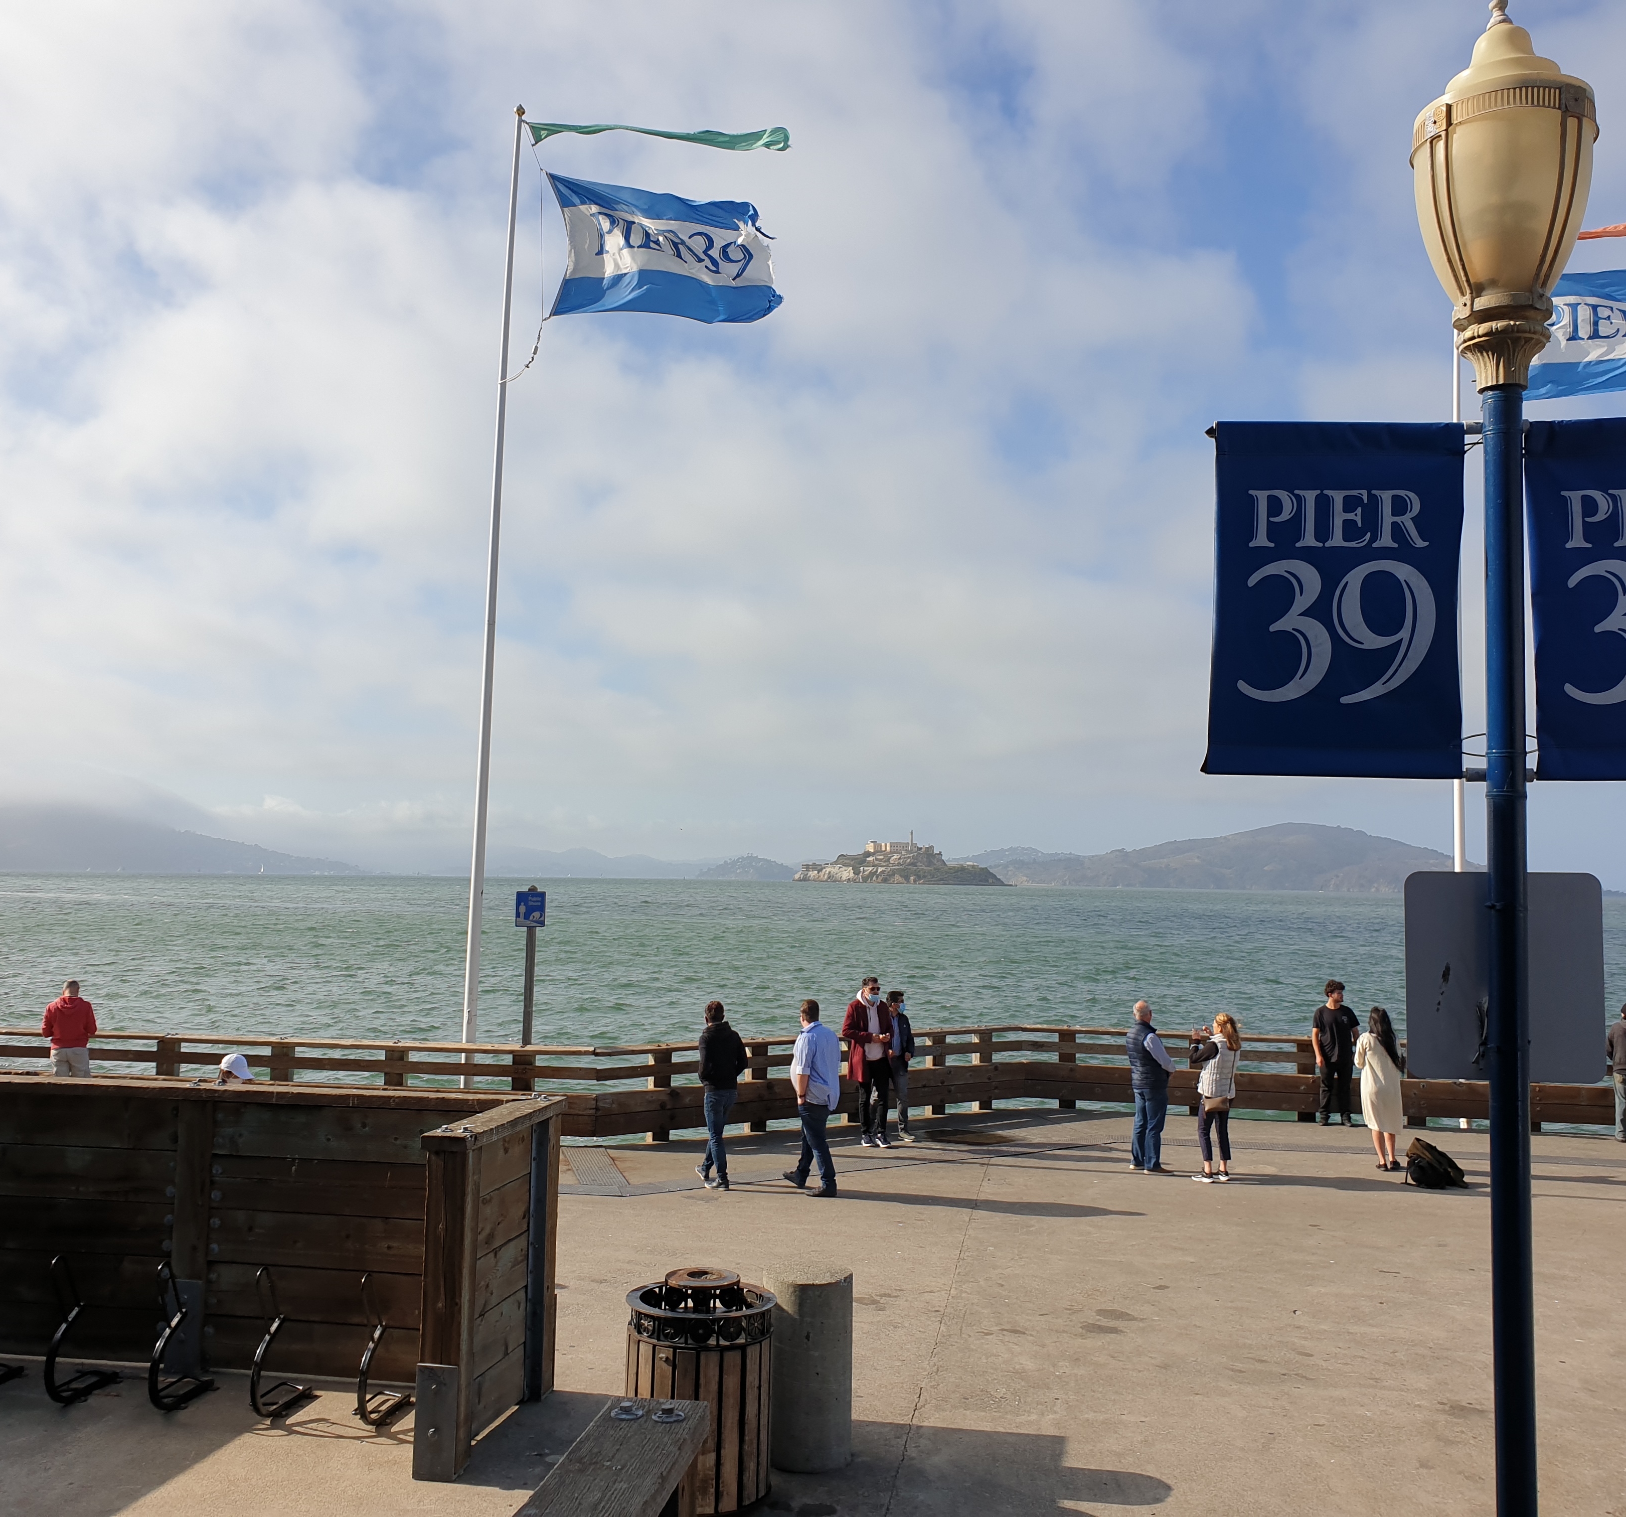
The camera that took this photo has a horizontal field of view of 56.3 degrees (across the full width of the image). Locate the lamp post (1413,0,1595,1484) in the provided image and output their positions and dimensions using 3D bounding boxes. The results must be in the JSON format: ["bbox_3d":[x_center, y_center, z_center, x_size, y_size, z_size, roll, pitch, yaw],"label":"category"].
[{"bbox_3d":[1.952,0.520,4.258,0.550,5.520,0.550,1,-5,3],"label":"lamp post"}]

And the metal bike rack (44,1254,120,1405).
[{"bbox_3d":[-4.174,3.184,8.676,0.210,0.790,0.540,0,-5,11],"label":"metal bike rack"}]

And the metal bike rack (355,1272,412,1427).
[{"bbox_3d":[-2.351,3.188,8.314,0.200,0.710,0.580,1,-5,5],"label":"metal bike rack"}]

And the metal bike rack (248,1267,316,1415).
[{"bbox_3d":[-2.906,3.075,8.143,0.260,0.820,0.690,0,-5,8],"label":"metal bike rack"}]

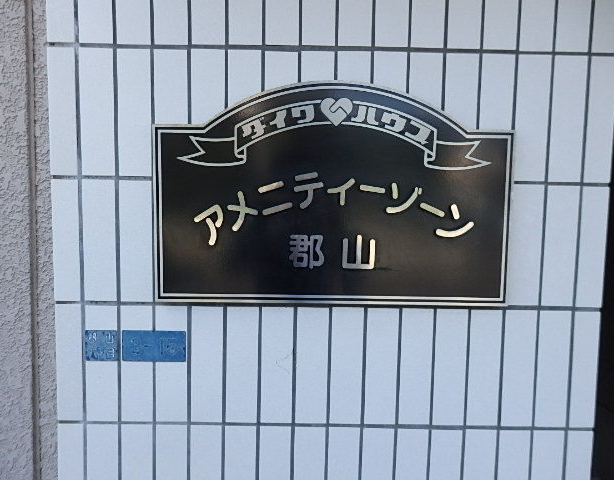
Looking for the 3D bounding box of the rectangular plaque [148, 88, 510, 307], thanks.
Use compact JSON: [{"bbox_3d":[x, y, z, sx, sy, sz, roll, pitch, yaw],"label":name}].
[{"bbox_3d":[0.049,-0.081,0.841,0.652,0.405,0.017,1,4,-1],"label":"rectangular plaque"}]

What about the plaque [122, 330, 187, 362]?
[{"bbox_3d":[-0.286,0.200,0.866,0.119,0.059,0.004,1,4,-1],"label":"plaque"}]

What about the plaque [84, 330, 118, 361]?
[{"bbox_3d":[-0.383,0.199,0.865,0.063,0.059,0.004,1,4,-1],"label":"plaque"}]

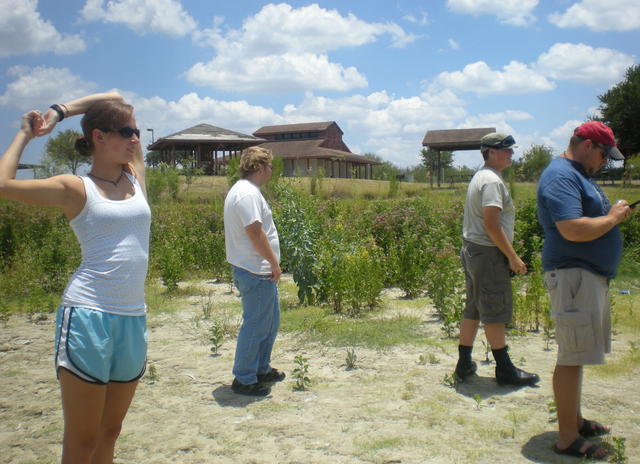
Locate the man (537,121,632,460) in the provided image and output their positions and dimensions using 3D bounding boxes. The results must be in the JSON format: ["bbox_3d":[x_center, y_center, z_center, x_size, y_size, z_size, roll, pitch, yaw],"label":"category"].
[{"bbox_3d":[1.462,0.295,3.898,0.550,1.790,0.580,1,4,10],"label":"man"}]

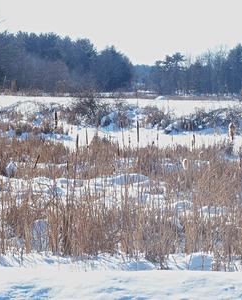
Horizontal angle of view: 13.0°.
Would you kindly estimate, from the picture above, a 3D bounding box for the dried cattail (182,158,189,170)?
[{"bbox_3d":[0.790,0.180,13.000,0.076,0.142,0.075,0,3,0],"label":"dried cattail"}]

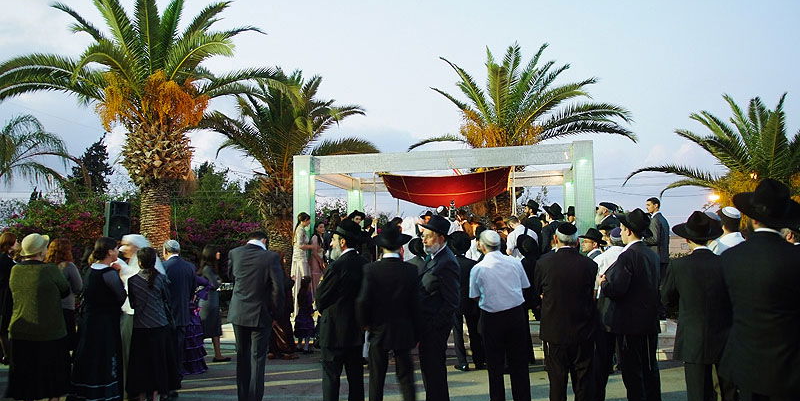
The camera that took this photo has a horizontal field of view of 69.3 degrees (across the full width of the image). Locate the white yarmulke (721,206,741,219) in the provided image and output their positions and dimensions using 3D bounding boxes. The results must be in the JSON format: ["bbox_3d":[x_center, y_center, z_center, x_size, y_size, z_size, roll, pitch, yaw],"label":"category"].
[{"bbox_3d":[2.572,0.097,4.500,0.160,0.070,0.170,2,21,-24],"label":"white yarmulke"}]

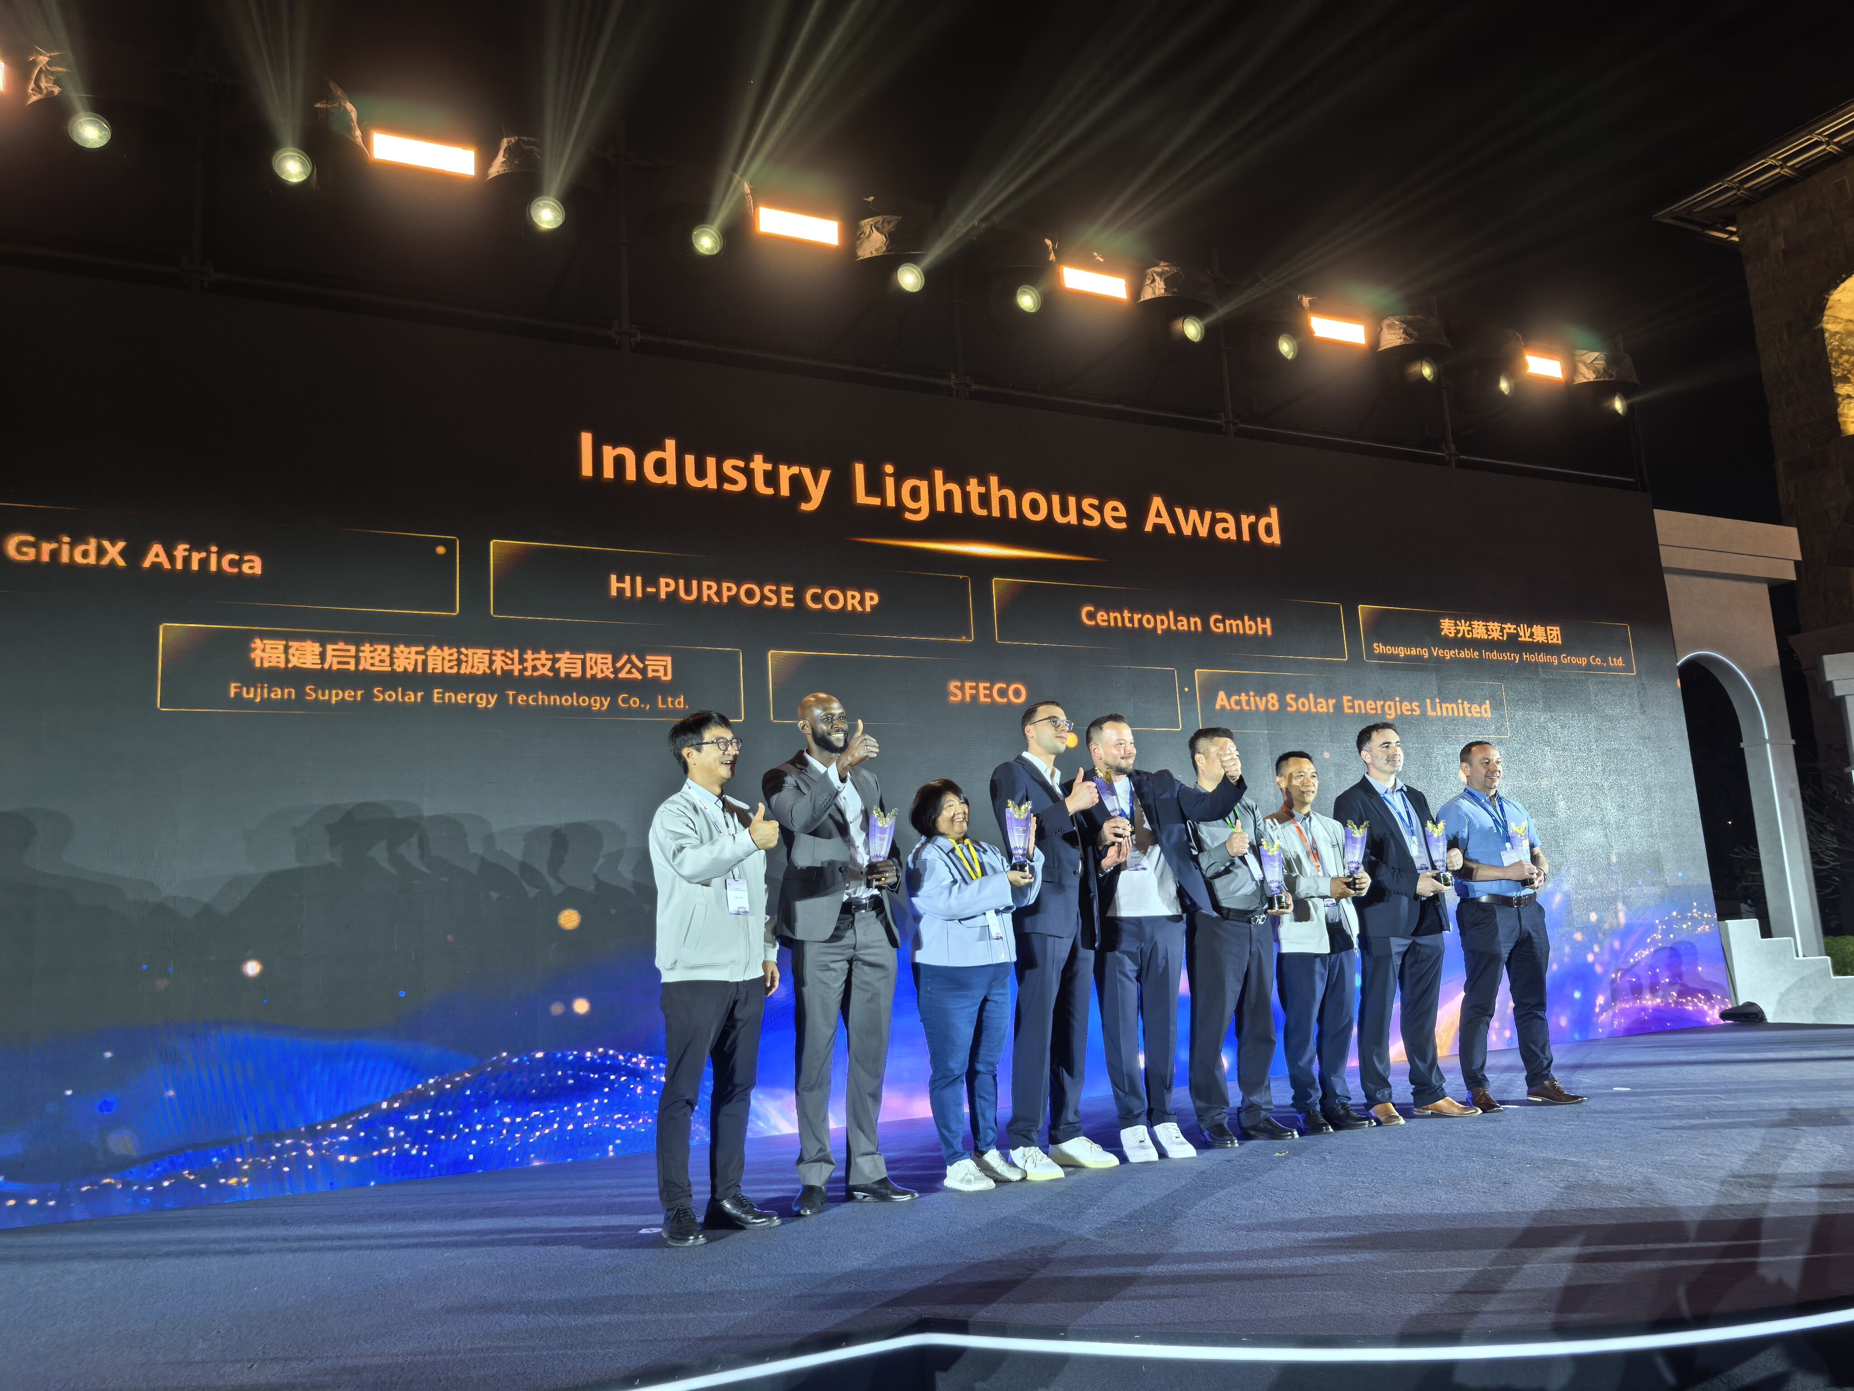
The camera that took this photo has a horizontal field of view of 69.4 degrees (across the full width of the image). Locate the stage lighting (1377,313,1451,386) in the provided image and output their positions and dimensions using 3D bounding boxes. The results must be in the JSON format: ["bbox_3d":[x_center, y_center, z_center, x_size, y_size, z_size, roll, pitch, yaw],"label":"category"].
[{"bbox_3d":[3.409,-2.411,9.385,0.360,0.430,0.300,2,-10,-26],"label":"stage lighting"}]

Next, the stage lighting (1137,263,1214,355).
[{"bbox_3d":[1.578,-2.448,8.495,0.360,0.430,0.300,2,-10,-26],"label":"stage lighting"}]

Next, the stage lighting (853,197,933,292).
[{"bbox_3d":[-0.192,-2.571,7.651,0.360,0.430,0.300,2,-10,-26],"label":"stage lighting"}]

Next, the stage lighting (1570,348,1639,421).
[{"bbox_3d":[5.186,-2.373,10.248,0.360,0.430,0.300,2,-10,-26],"label":"stage lighting"}]

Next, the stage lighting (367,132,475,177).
[{"bbox_3d":[-2.518,-2.705,6.695,0.480,0.160,0.130,2,-10,-26],"label":"stage lighting"}]

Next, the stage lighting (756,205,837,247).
[{"bbox_3d":[-0.726,-2.647,7.562,0.480,0.160,0.130,2,-10,-26],"label":"stage lighting"}]

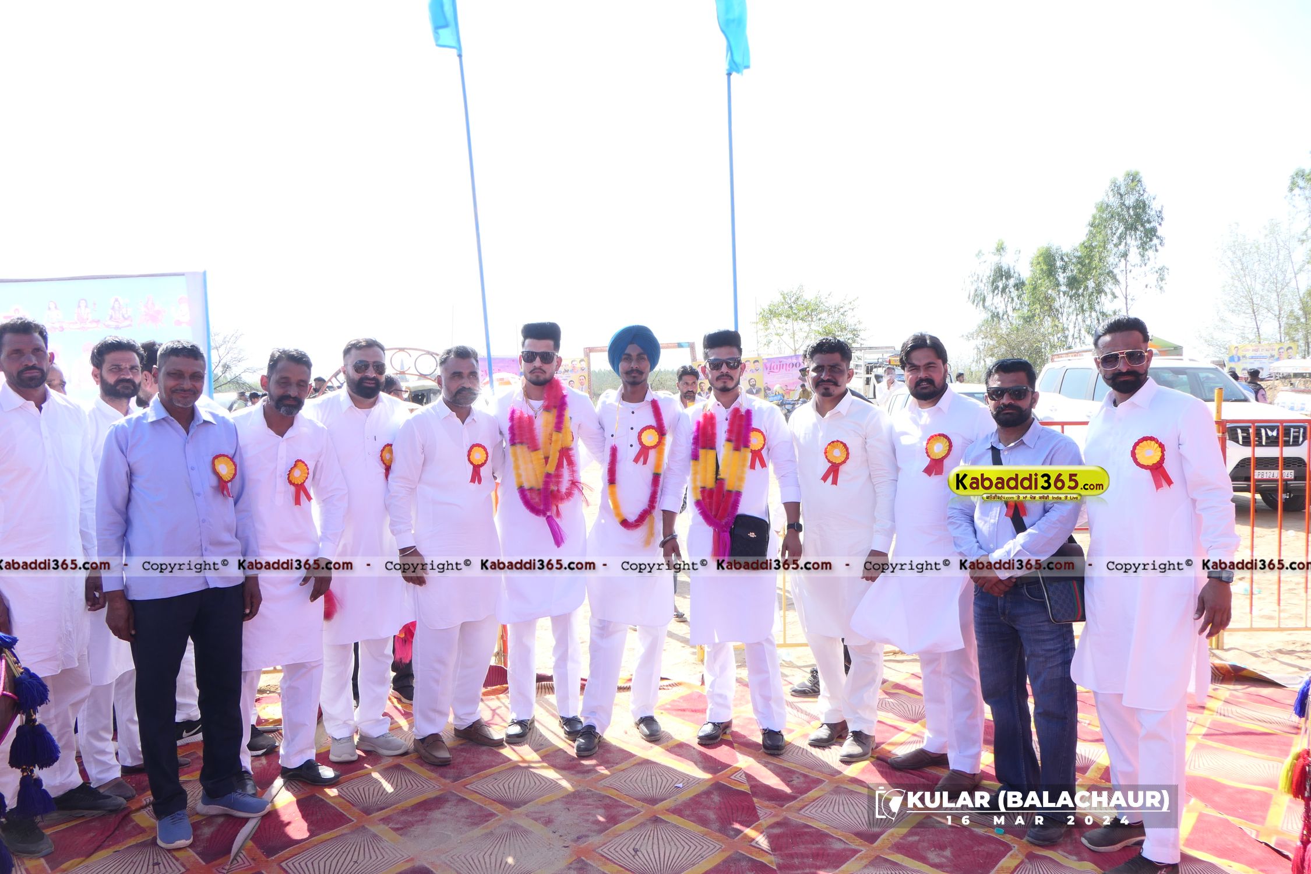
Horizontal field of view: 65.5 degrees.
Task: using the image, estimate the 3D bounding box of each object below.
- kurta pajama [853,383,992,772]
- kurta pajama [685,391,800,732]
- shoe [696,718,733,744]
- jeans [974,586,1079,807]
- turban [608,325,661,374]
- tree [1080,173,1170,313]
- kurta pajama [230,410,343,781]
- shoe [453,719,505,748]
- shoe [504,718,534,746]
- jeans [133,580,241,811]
[{"bbox_3d":[1.060,0.542,4.020,0.550,1.500,0.400,0,0,34],"label":"kurta pajama"},{"bbox_3d":[0.371,0.553,4.480,0.540,1.480,0.330,0,3,12],"label":"kurta pajama"},{"bbox_3d":[0.266,1.260,4.499,0.105,0.105,0.285,1,4,28],"label":"shoe"},{"bbox_3d":[1.329,0.914,3.660,0.370,0.860,0.280,1,4,34],"label":"jeans"},{"bbox_3d":[-0.095,-0.400,4.629,0.232,0.222,0.265,-1,3,1],"label":"turban"},{"bbox_3d":[21.948,-7.001,47.778,4.300,11.070,4.200,-1,3,0],"label":"tree"},{"bbox_3d":[-1.451,0.590,4.030,0.520,1.420,0.350,-1,0,-22],"label":"kurta pajama"},{"bbox_3d":[-0.786,1.290,4.526,0.270,0.100,0.100,1,4,29],"label":"shoe"},{"bbox_3d":[-0.604,1.283,4.563,0.100,0.105,0.270,0,3,14],"label":"shoe"},{"bbox_3d":[-1.721,0.933,3.757,0.375,0.910,0.300,-3,3,-28],"label":"jeans"}]

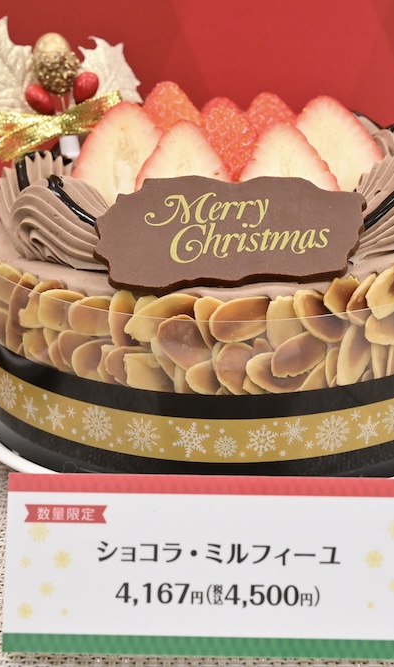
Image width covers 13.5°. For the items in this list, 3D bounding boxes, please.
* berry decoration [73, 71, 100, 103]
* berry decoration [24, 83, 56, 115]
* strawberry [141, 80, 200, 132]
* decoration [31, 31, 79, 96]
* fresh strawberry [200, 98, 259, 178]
[{"bbox_3d":[-0.033,-0.074,0.497,0.007,0.010,0.007,22,20,-9],"label":"berry decoration"},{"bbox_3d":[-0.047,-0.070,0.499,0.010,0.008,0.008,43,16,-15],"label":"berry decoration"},{"bbox_3d":[-0.007,-0.061,0.490,0.024,0.030,0.022,0,22,0],"label":"strawberry"},{"bbox_3d":[-0.042,-0.080,0.495,0.014,0.018,0.014,-9,22,3],"label":"decoration"},{"bbox_3d":[0.009,-0.052,0.477,0.024,0.030,0.022,0,22,0],"label":"fresh strawberry"}]

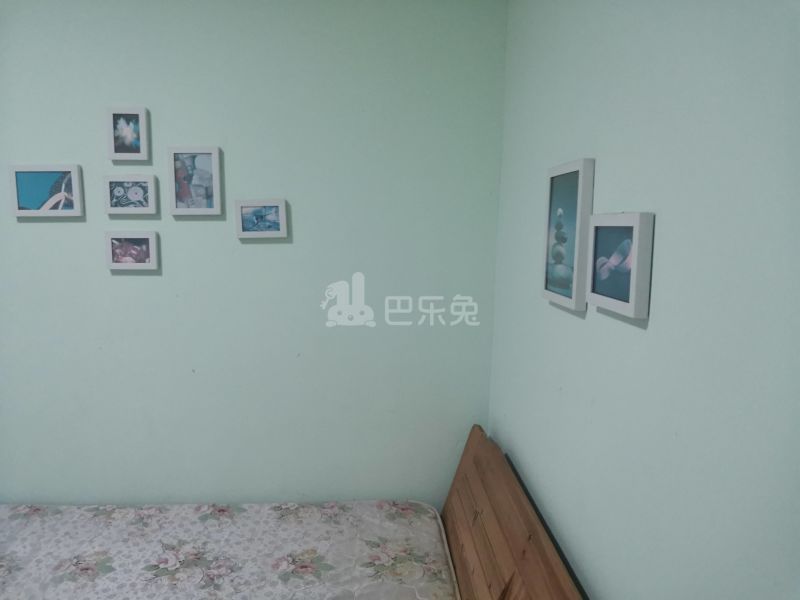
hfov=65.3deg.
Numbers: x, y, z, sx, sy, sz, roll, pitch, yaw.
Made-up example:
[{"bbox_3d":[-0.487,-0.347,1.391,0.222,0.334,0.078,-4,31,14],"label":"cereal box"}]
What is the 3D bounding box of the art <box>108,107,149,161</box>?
[{"bbox_3d":[-0.873,-0.533,2.007,0.122,0.162,0.023,0,7,-3],"label":"art"}]

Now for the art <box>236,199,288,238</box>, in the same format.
[{"bbox_3d":[-0.456,-0.267,2.059,0.162,0.122,0.023,0,7,-3],"label":"art"}]

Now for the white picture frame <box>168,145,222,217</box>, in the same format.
[{"bbox_3d":[-0.666,-0.386,2.035,0.162,0.213,0.023,0,7,-3],"label":"white picture frame"}]

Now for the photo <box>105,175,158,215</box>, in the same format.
[{"bbox_3d":[-0.875,-0.342,2.031,0.162,0.122,0.023,0,7,-3],"label":"photo"}]

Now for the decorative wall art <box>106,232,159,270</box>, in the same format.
[{"bbox_3d":[-0.879,-0.162,2.053,0.162,0.122,0.023,0,7,-3],"label":"decorative wall art"}]

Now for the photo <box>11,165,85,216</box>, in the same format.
[{"bbox_3d":[-1.141,-0.352,2.018,0.213,0.162,0.023,0,7,-3],"label":"photo"}]

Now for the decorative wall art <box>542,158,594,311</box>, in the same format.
[{"bbox_3d":[0.357,-0.139,1.336,0.023,0.296,0.235,0,7,-3],"label":"decorative wall art"}]

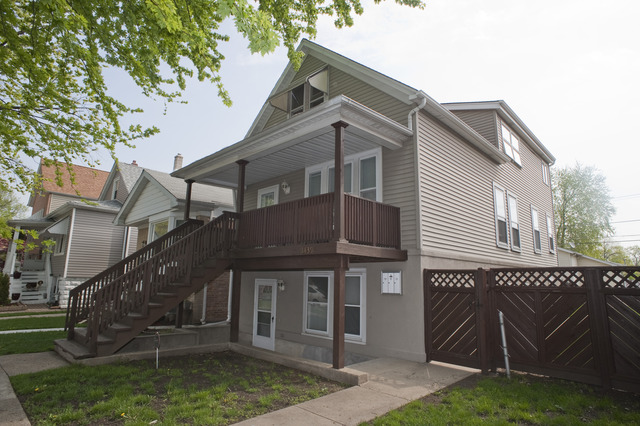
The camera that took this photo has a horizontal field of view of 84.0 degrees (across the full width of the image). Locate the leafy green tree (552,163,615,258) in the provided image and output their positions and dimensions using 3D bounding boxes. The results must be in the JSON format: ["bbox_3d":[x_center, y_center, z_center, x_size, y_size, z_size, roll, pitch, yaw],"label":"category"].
[{"bbox_3d":[22.486,1.460,30.001,6.200,11.800,6.200,-10,-15,43],"label":"leafy green tree"}]

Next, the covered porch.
[{"bbox_3d":[-1.279,0.775,9.267,7.073,4.817,2.535,-10,-15,43],"label":"covered porch"}]

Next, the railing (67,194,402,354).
[{"bbox_3d":[-2.133,1.387,8.152,6.295,3.025,5.045,-10,-15,43],"label":"railing"}]

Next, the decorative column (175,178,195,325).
[{"bbox_3d":[-4.024,1.161,10.663,0.245,4.436,0.245,-10,-15,43],"label":"decorative column"}]

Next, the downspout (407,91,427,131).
[{"bbox_3d":[2.219,-2.297,8.213,0.507,0.693,0.186,-10,-15,43],"label":"downspout"}]

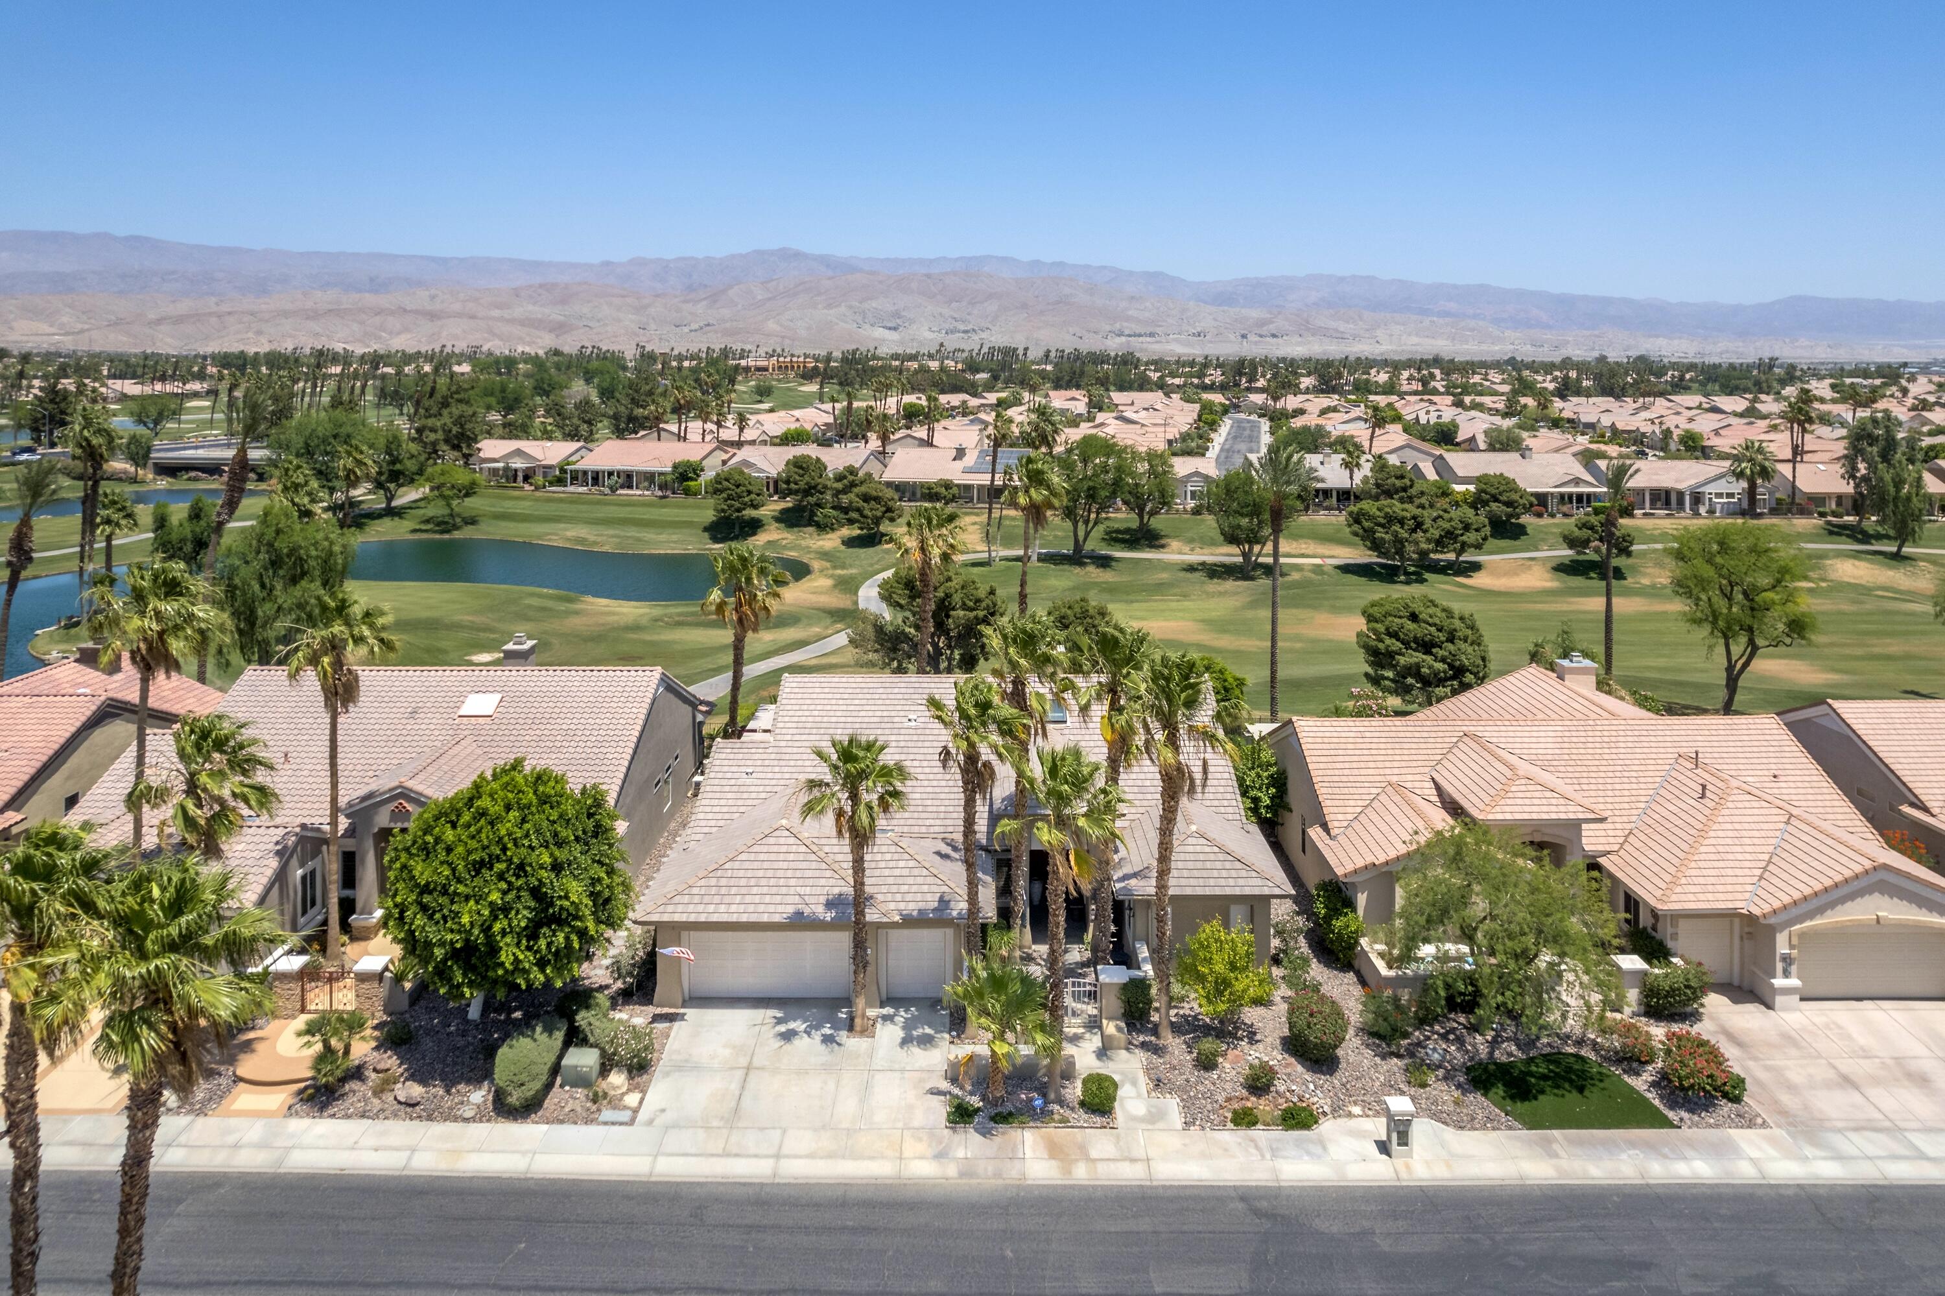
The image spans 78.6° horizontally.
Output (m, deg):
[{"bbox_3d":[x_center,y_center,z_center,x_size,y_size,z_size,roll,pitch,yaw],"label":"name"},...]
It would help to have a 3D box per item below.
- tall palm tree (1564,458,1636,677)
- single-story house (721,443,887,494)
[{"bbox_3d":[37.534,-4.527,71.060,4.270,13.360,4.270,0,14,0],"label":"tall palm tree"},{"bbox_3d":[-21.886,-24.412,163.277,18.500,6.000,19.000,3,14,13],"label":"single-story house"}]

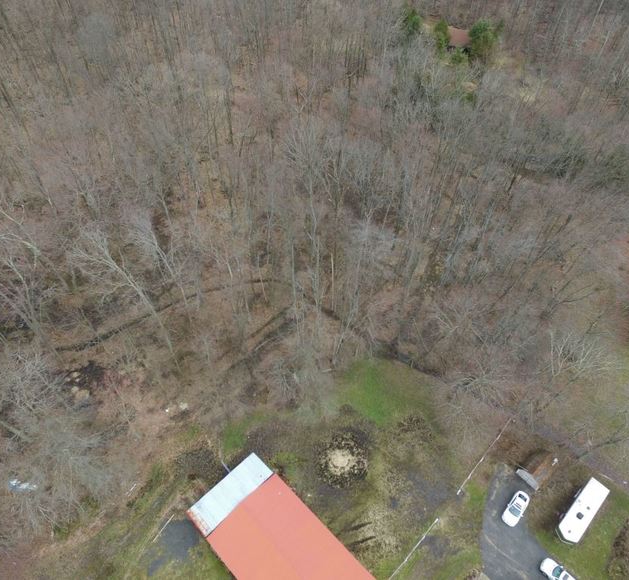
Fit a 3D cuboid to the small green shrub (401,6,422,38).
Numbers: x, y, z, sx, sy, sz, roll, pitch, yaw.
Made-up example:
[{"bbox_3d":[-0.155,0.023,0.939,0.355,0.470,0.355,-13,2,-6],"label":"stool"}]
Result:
[{"bbox_3d":[33.500,-92.200,154.200,7.350,9.690,7.350,0,50,0],"label":"small green shrub"}]

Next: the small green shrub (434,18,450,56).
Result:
[{"bbox_3d":[41.100,-81.100,143.700,4.420,11.210,4.420,0,50,0],"label":"small green shrub"}]

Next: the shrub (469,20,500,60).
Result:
[{"bbox_3d":[53.900,-79.400,141.900,9.280,11.930,9.280,0,50,0],"label":"shrub"}]

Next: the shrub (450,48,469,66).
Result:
[{"bbox_3d":[45.800,-73.500,141.200,5.240,5.190,5.240,0,50,0],"label":"shrub"}]

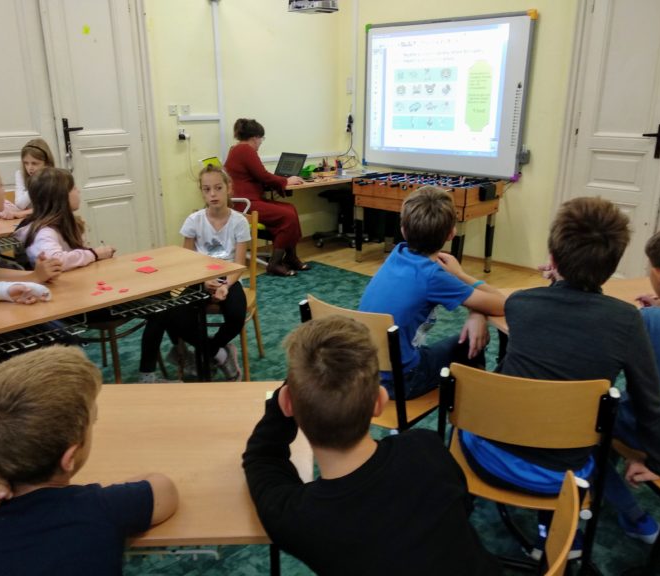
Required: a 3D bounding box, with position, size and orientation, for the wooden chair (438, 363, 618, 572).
[{"bbox_3d":[0.511,0.517,1.662,0.420,0.780,0.500,5,18,13],"label":"wooden chair"}]

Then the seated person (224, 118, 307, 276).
[{"bbox_3d":[-0.509,-0.723,4.684,0.740,1.260,0.500,-14,23,-37],"label":"seated person"}]

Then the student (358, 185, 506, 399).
[{"bbox_3d":[0.384,0.199,2.090,0.480,1.120,0.640,15,23,38],"label":"student"}]

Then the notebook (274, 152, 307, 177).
[{"bbox_3d":[-0.420,-1.028,4.883,0.330,0.220,0.280,15,23,37],"label":"notebook"}]

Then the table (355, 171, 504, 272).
[{"bbox_3d":[0.806,-0.564,5.022,1.070,0.770,0.690,15,23,38],"label":"table"}]

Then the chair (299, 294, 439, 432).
[{"bbox_3d":[0.179,0.372,2.101,0.410,0.780,0.490,14,22,36],"label":"chair"}]

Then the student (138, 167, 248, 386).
[{"bbox_3d":[-0.635,-0.037,2.838,0.470,1.090,0.590,2,18,5],"label":"student"}]

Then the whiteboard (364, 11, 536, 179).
[{"bbox_3d":[1.000,-1.728,5.242,1.690,1.300,0.070,15,23,38],"label":"whiteboard"}]

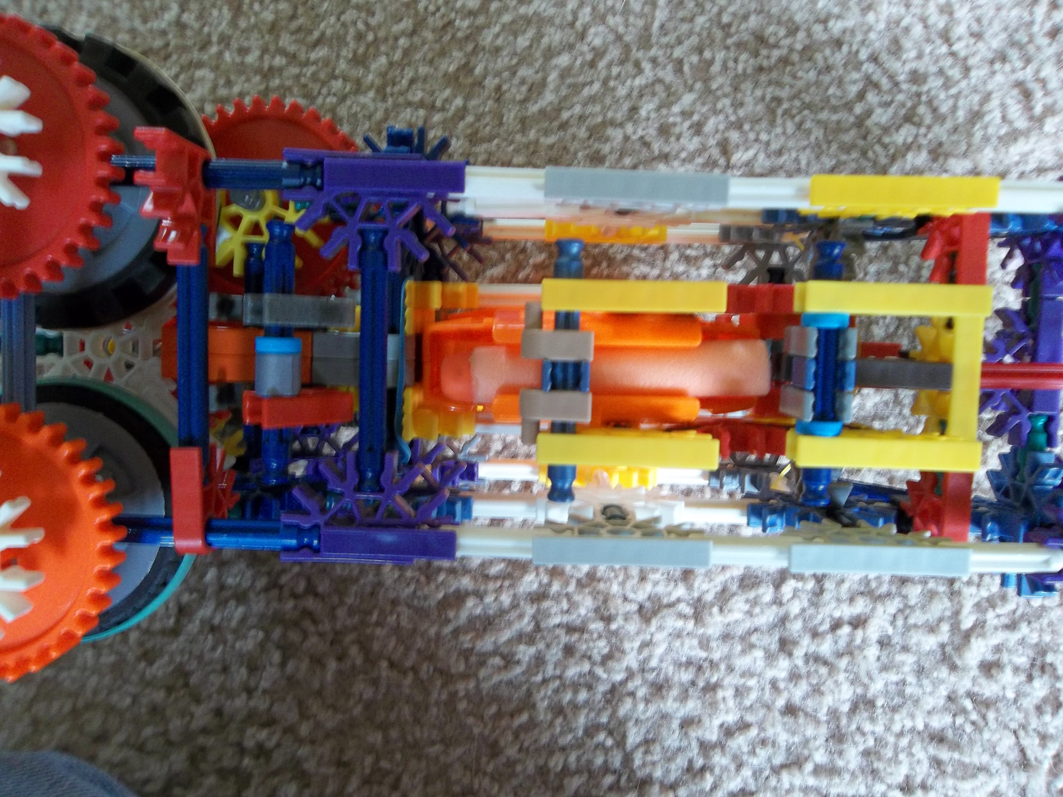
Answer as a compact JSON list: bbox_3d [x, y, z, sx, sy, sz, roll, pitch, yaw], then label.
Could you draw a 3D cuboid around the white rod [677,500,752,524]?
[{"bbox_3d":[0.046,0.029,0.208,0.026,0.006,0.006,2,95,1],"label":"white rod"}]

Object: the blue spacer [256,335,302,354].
[{"bbox_3d":[-0.052,-0.011,0.170,0.010,0.010,0.003,2,95,1],"label":"blue spacer"}]

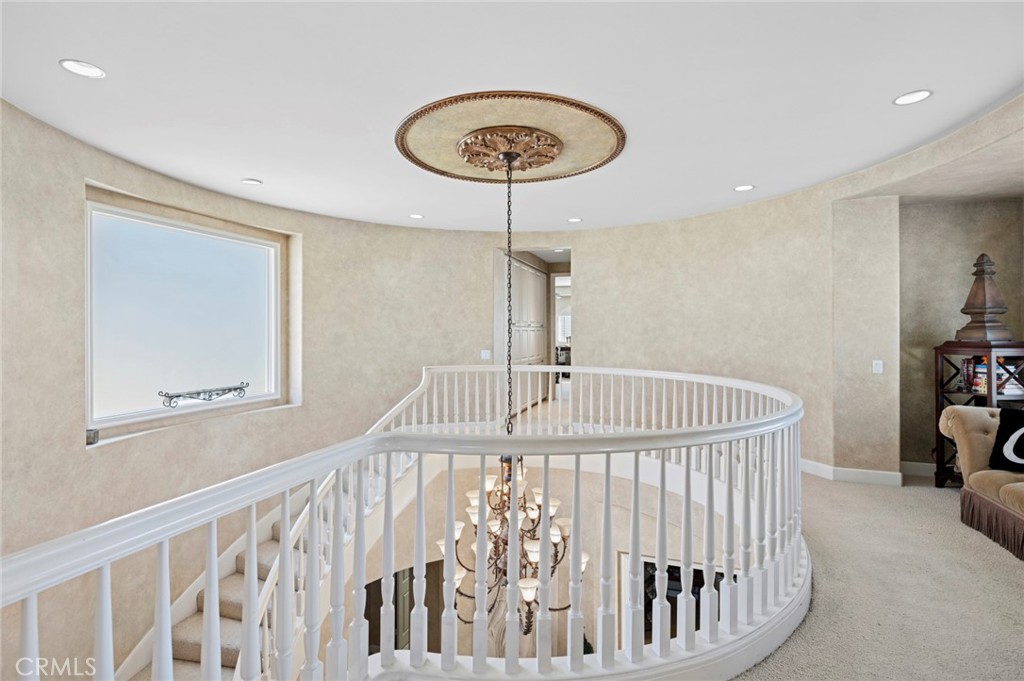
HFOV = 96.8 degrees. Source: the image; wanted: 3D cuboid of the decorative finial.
[{"bbox_3d":[3.866,-0.352,3.730,0.236,0.715,0.236,0,1,-7],"label":"decorative finial"}]

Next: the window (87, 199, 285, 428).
[{"bbox_3d":[-2.920,-0.210,4.280,0.100,1.740,1.830,0,1,18],"label":"window"}]

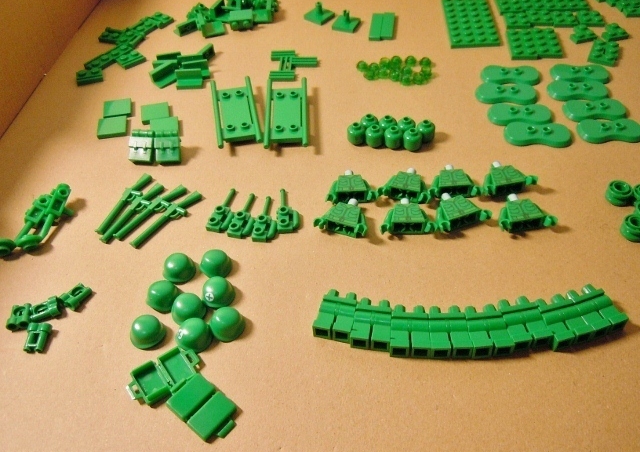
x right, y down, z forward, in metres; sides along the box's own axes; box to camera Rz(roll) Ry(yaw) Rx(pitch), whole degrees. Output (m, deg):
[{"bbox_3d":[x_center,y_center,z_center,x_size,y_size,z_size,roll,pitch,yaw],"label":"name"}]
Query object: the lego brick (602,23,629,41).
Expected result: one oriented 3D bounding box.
[{"bbox_3d":[0.195,-0.129,0.370,0.016,0.005,0.016,-13,49,-7],"label":"lego brick"}]

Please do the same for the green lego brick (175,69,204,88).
[{"bbox_3d":[-0.083,-0.094,0.356,0.016,0.010,0.008,-2,49,3],"label":"green lego brick"}]

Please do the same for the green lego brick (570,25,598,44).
[{"bbox_3d":[0.174,-0.128,0.370,0.016,0.005,0.016,-19,50,-12],"label":"green lego brick"}]

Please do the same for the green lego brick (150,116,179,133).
[{"bbox_3d":[-0.091,-0.057,0.325,0.016,0.003,0.016,-8,49,-3],"label":"green lego brick"}]

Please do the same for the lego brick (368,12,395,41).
[{"bbox_3d":[0.044,-0.140,0.390,0.016,0.003,0.033,5,49,8],"label":"lego brick"}]

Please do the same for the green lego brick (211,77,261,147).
[{"bbox_3d":[-0.048,-0.064,0.319,0.024,0.010,0.065,-10,48,-6],"label":"green lego brick"}]

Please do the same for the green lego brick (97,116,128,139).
[{"bbox_3d":[-0.124,-0.059,0.333,0.016,0.003,0.016,-10,49,-5],"label":"green lego brick"}]

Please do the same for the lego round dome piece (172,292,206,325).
[{"bbox_3d":[-0.056,0.034,0.232,0.015,0.010,0.015,-2,48,2],"label":"lego round dome piece"}]

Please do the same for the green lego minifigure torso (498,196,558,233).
[{"bbox_3d":[0.095,-0.006,0.260,0.025,0.008,0.020,-11,49,-7],"label":"green lego minifigure torso"}]

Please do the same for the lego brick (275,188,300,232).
[{"bbox_3d":[-0.016,-0.009,0.275,0.011,0.005,0.029,-6,48,-2],"label":"lego brick"}]

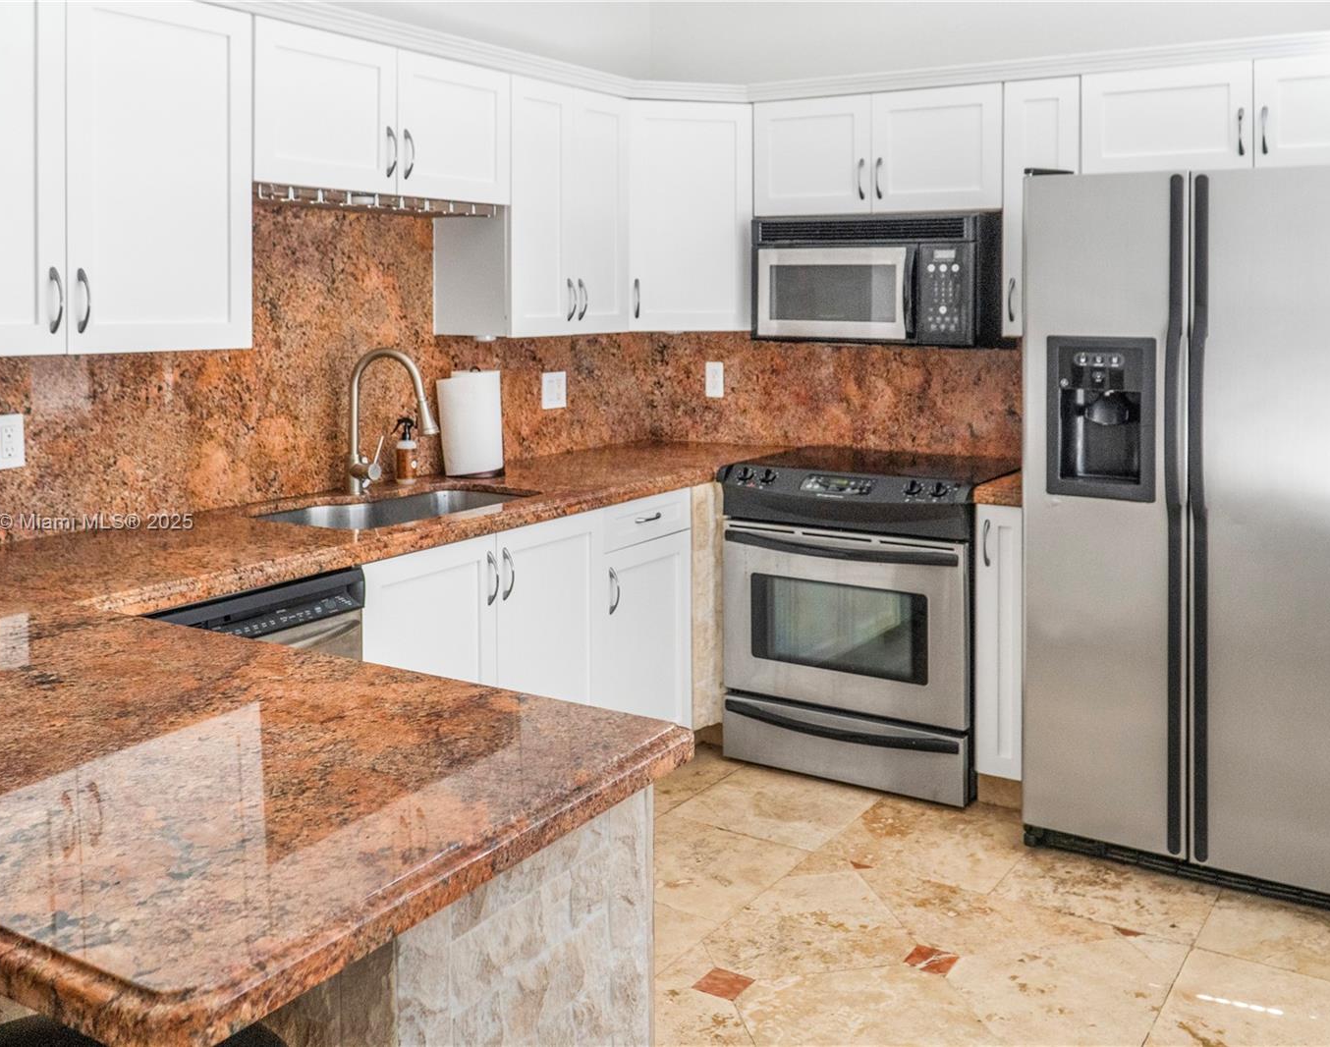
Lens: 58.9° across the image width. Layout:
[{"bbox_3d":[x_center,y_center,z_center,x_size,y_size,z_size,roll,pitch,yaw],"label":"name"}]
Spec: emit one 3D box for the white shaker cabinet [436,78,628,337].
[{"bbox_3d":[-0.401,-0.985,3.752,0.316,0.758,0.603,6,11,33],"label":"white shaker cabinet"}]

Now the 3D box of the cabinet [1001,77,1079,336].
[{"bbox_3d":[1.204,-0.964,3.646,0.235,0.758,0.316,6,11,33],"label":"cabinet"}]

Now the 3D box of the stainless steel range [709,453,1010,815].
[{"bbox_3d":[0.680,0.290,3.690,0.770,0.925,0.700,6,11,33],"label":"stainless steel range"}]

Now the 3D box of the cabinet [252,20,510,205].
[{"bbox_3d":[-0.817,-1.064,3.158,0.316,0.379,0.923,6,11,33],"label":"cabinet"}]

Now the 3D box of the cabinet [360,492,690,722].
[{"bbox_3d":[-0.540,0.374,3.273,0.615,0.820,1.388,6,11,33],"label":"cabinet"}]

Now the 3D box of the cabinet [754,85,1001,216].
[{"bbox_3d":[0.736,-1.207,3.893,0.842,0.375,0.316,6,11,33],"label":"cabinet"}]

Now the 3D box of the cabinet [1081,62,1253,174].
[{"bbox_3d":[1.498,-1.161,3.463,0.461,0.304,0.316,6,11,33],"label":"cabinet"}]

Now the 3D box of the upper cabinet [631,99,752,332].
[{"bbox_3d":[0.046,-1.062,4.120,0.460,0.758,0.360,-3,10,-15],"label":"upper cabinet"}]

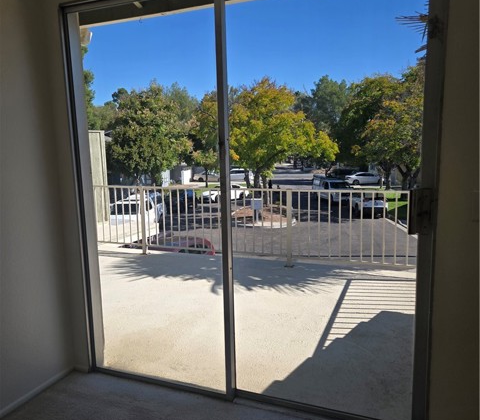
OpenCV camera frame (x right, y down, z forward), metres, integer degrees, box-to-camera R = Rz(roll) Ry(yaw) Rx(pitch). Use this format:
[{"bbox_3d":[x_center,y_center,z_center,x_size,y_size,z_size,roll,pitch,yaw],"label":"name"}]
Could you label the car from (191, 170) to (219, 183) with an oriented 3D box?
[{"bbox_3d":[-3.690,-4.570,56.900,4.750,1.460,1.830,1,9,17],"label":"car"}]

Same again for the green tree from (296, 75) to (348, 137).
[{"bbox_3d":[15.000,-16.050,78.000,10.000,17.400,9.500,-1,9,0],"label":"green tree"}]

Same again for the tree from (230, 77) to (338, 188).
[{"bbox_3d":[3.200,-5.390,33.200,8.600,9.900,8.200,-1,9,0],"label":"tree"}]

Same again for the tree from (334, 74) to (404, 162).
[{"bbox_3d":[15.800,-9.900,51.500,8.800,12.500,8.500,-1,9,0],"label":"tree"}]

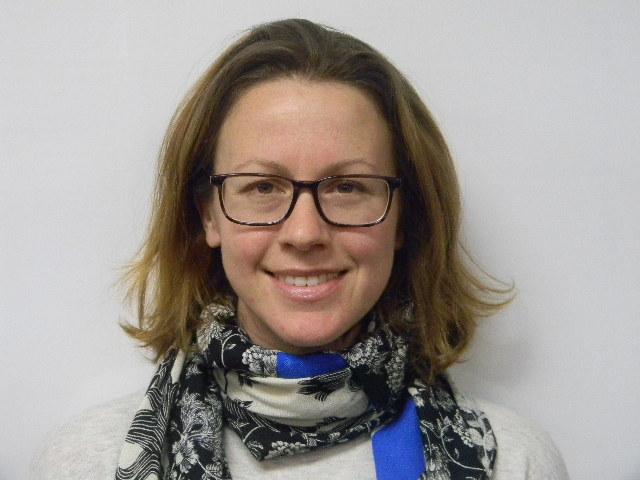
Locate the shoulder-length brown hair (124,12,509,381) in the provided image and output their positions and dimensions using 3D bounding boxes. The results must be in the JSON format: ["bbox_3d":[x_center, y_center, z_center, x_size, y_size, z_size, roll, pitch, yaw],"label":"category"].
[{"bbox_3d":[-0.003,-0.031,1.210,0.300,0.285,0.210,0,0,0],"label":"shoulder-length brown hair"}]

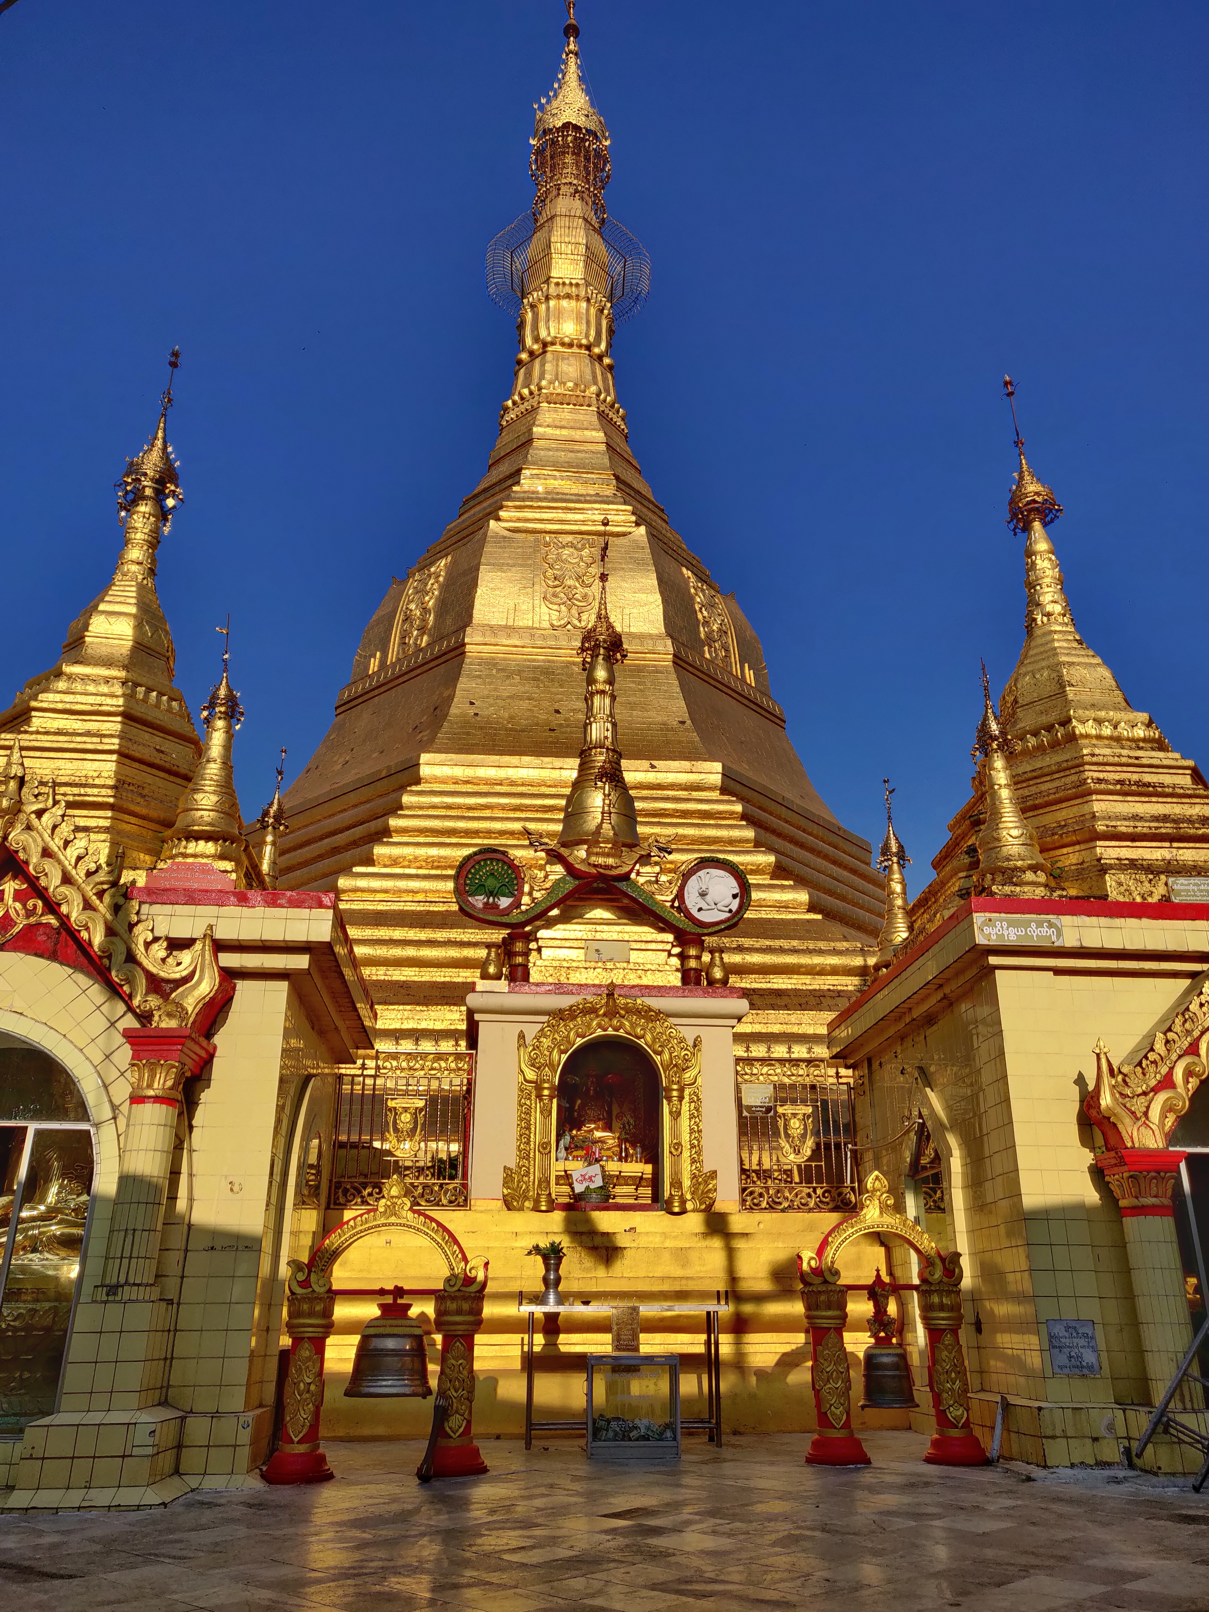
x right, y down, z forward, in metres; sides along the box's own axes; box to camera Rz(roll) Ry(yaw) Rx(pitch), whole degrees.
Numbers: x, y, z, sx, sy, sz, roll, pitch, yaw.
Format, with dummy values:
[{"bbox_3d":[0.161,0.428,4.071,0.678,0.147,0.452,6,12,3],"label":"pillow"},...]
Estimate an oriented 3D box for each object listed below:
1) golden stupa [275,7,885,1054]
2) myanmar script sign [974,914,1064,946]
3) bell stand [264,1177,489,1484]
[{"bbox_3d":[-1.150,-8.940,32.849,19.000,41.072,19.000,2,-22,-5],"label":"golden stupa"},{"bbox_3d":[4.074,1.214,11.386,0.887,0.286,0.026,2,-22,-4],"label":"myanmar script sign"},{"bbox_3d":[-1.826,4.325,9.825,1.816,2.302,0.601,4,-23,-10],"label":"bell stand"}]

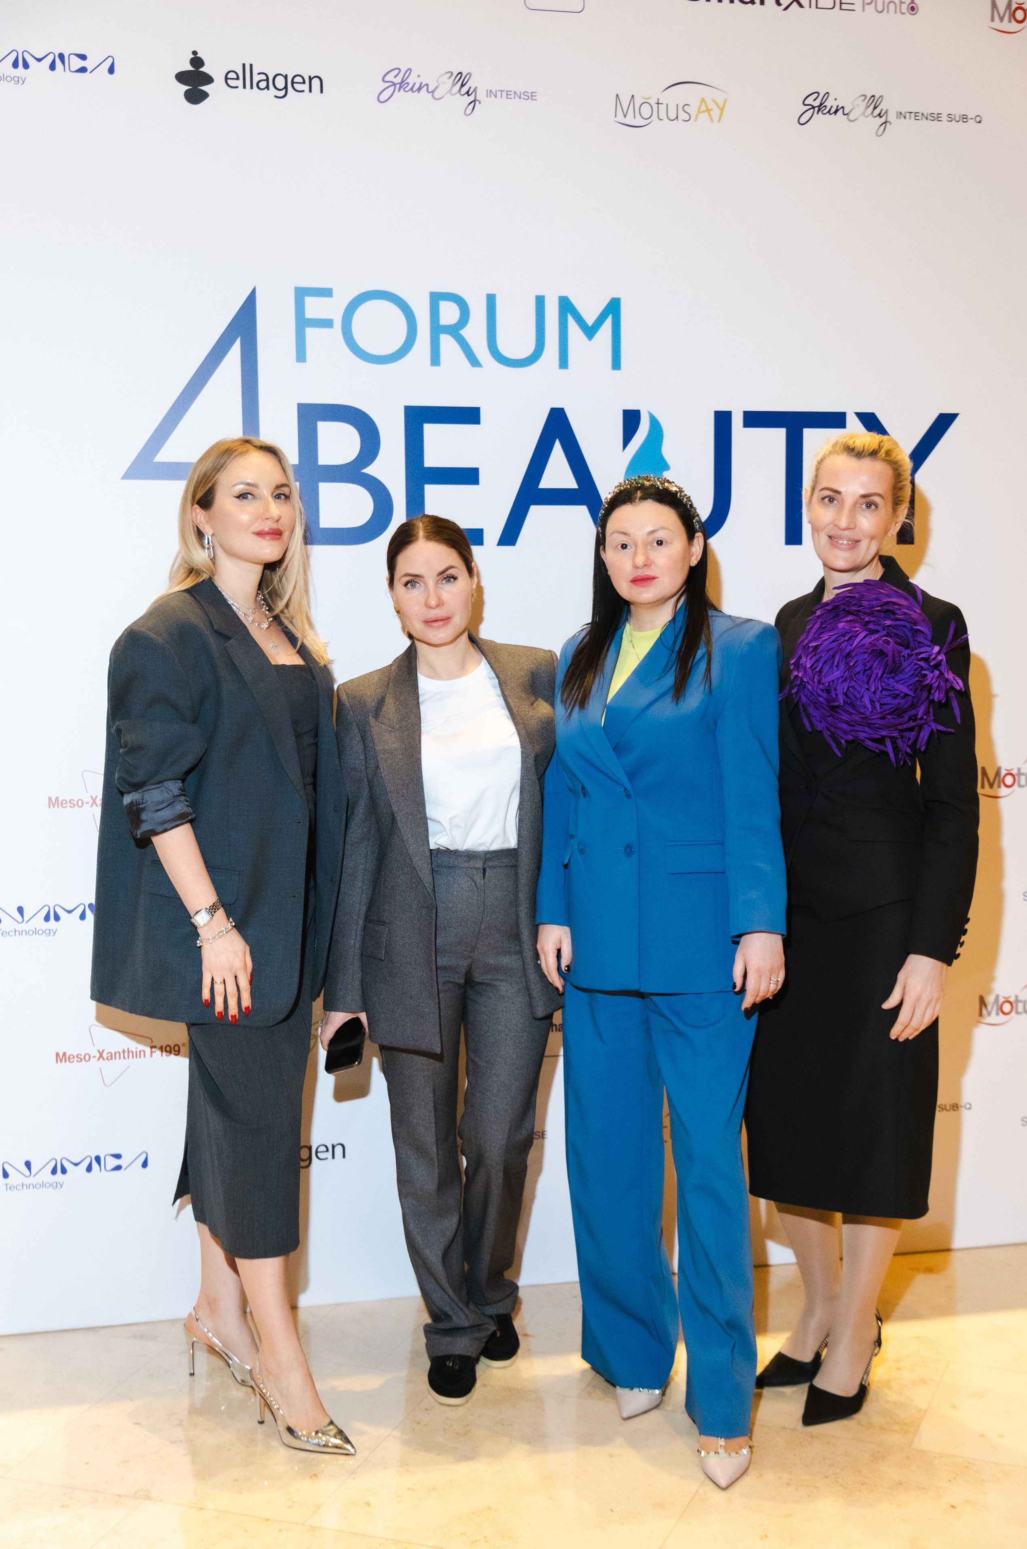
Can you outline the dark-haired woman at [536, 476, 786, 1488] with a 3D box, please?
[{"bbox_3d":[0.259,0.340,3.119,0.470,1.710,0.420,1,5,22],"label":"dark-haired woman"}]

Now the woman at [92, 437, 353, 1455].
[{"bbox_3d":[-0.517,0.297,3.255,0.510,1.790,0.480,-5,6,-40],"label":"woman"}]

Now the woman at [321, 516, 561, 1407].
[{"bbox_3d":[-0.131,0.344,3.370,0.500,1.670,0.380,-2,5,-10],"label":"woman"}]

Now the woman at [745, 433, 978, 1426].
[{"bbox_3d":[0.643,0.277,3.275,0.470,1.800,0.380,3,6,36],"label":"woman"}]

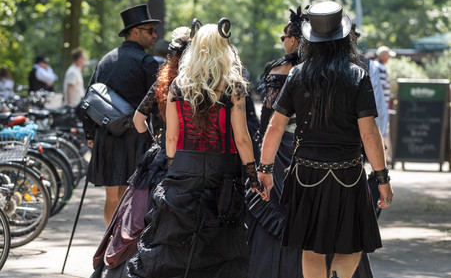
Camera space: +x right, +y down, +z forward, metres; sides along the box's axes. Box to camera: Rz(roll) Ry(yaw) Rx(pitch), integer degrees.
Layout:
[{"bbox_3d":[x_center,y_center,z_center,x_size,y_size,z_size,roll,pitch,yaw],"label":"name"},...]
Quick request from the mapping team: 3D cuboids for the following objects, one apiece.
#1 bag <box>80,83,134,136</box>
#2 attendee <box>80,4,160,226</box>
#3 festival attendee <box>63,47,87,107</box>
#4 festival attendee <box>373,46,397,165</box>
[{"bbox_3d":[-0.813,-0.203,11.650,0.340,0.210,0.170,38,29,14],"label":"bag"},{"bbox_3d":[-0.743,-0.018,11.900,0.570,1.860,0.450,1,2,15],"label":"attendee"},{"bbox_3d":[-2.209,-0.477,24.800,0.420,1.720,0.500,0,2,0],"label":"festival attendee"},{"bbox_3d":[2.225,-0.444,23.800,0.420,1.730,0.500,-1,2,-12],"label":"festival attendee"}]

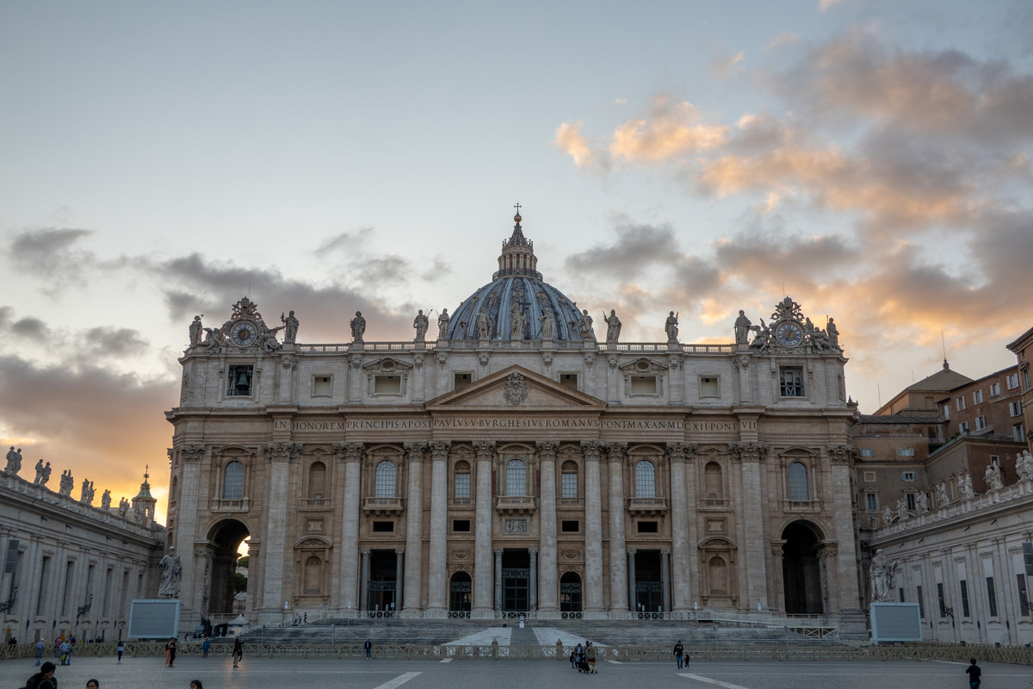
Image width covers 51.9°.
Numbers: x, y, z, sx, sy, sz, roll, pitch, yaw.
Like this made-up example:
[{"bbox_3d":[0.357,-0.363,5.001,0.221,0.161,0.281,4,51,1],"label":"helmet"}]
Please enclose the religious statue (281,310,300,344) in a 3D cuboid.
[{"bbox_3d":[-39.069,-3.075,184.248,2.900,5.920,2.000,0,-16,0],"label":"religious statue"}]

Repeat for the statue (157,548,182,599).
[{"bbox_3d":[-38.270,25.190,117.200,2.500,5.550,1.900,1,-16,-4],"label":"statue"}]

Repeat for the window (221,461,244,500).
[{"bbox_3d":[-47.550,22.850,179.040,3.250,6.500,0.600,0,-16,1],"label":"window"}]

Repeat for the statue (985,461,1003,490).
[{"bbox_3d":[54.690,14.900,121.310,1.200,3.350,1.600,11,-19,-35],"label":"statue"}]

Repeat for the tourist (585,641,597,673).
[{"bbox_3d":[4.250,17.660,59.870,0.450,1.700,0.600,-13,-20,40],"label":"tourist"}]

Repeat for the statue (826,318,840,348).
[{"bbox_3d":[55.190,-1.920,184.830,2.000,5.500,1.700,0,-16,1],"label":"statue"}]

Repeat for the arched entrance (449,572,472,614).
[{"bbox_3d":[-9.240,41.520,177.310,3.670,6.770,1.200,0,-15,0],"label":"arched entrance"}]

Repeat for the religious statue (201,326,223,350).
[{"bbox_3d":[-54.270,-1.040,188.790,3.670,4.370,2.200,1,-15,-6],"label":"religious statue"}]

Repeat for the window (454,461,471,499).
[{"bbox_3d":[-9.095,22.542,177.186,2.850,6.481,0.600,0,-16,0],"label":"window"}]

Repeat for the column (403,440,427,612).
[{"bbox_3d":[-16.473,29.655,173.269,3.600,28.036,3.600,0,-16,0],"label":"column"}]

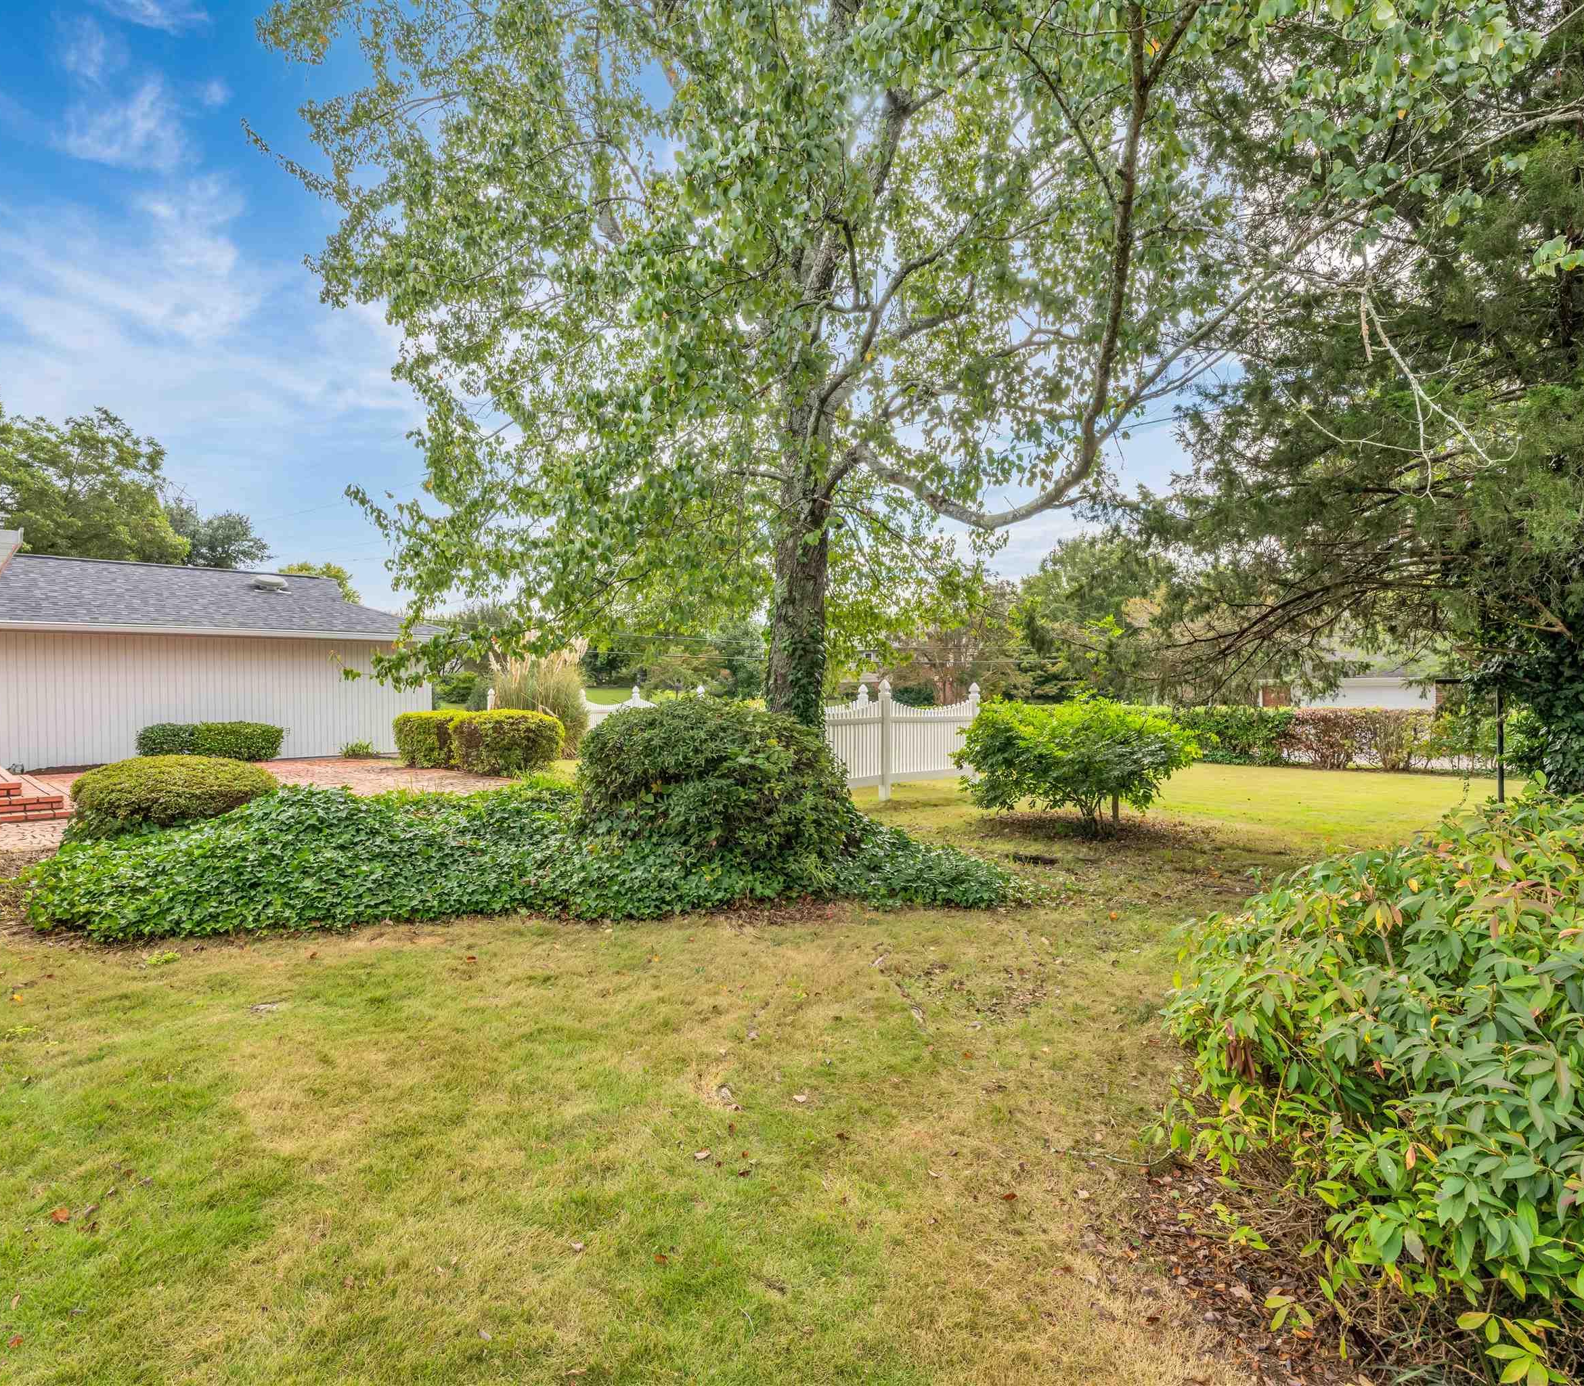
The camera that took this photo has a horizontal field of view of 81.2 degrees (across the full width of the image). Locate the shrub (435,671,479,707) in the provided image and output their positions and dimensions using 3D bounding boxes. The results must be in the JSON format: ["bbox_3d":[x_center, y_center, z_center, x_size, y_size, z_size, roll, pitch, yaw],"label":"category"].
[{"bbox_3d":[-13.524,-0.156,37.241,1.715,1.421,1.568,0,1,-20],"label":"shrub"}]

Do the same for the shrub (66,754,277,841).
[{"bbox_3d":[-5.321,0.896,8.049,1.617,0.686,1.372,-1,1,-34],"label":"shrub"}]

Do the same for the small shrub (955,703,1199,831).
[{"bbox_3d":[2.695,0.642,8.683,2.205,1.195,1.960,0,1,0],"label":"small shrub"}]

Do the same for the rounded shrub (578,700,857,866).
[{"bbox_3d":[-0.559,0.639,7.164,2.107,1.206,1.862,0,1,0],"label":"rounded shrub"}]

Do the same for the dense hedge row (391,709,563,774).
[{"bbox_3d":[-4.822,0.698,14.123,2.695,0.931,1.127,1,1,35],"label":"dense hedge row"}]

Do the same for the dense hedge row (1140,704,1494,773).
[{"bbox_3d":[8.075,0.670,14.711,4.998,0.970,0.931,0,1,28],"label":"dense hedge row"}]

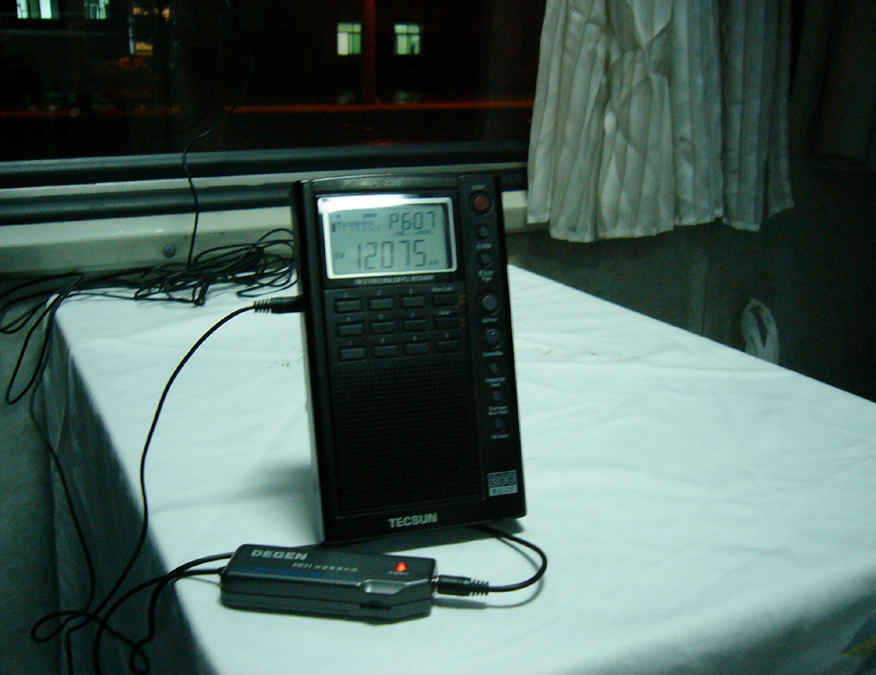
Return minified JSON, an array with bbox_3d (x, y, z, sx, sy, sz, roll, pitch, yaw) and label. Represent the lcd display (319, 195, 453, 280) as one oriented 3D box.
[{"bbox_3d":[-0.018,-0.036,0.332,0.049,0.028,0.005,-4,-1,-19],"label":"lcd display"}]

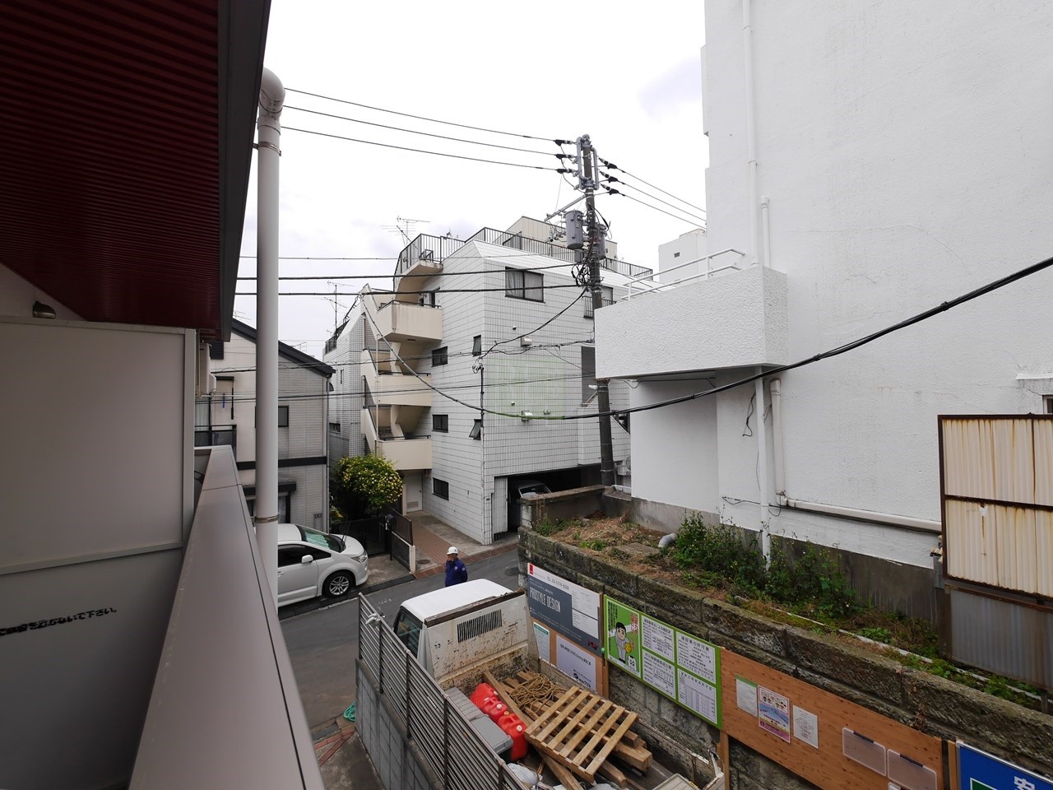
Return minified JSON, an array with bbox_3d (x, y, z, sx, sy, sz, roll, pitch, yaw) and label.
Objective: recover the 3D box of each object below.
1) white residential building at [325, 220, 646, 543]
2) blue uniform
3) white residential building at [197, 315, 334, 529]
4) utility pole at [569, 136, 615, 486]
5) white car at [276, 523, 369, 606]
[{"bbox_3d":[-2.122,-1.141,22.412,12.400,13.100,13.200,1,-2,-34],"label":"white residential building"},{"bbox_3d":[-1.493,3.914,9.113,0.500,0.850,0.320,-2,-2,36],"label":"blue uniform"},{"bbox_3d":[-10.651,1.562,14.524,6.500,7.500,8.000,1,-2,-34],"label":"white residential building"},{"bbox_3d":[1.923,-0.943,11.283,1.000,11.950,0.800,-4,0,-34],"label":"utility pole"},{"bbox_3d":[-6.322,4.241,10.350,4.650,1.660,1.770,1,-3,-40],"label":"white car"}]

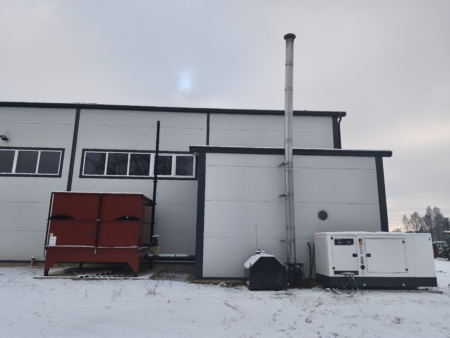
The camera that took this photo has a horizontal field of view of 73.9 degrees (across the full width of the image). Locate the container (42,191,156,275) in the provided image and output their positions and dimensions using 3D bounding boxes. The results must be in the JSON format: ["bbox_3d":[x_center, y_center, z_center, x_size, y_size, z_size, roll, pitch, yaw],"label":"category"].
[{"bbox_3d":[-4.369,2.347,10.880,3.089,2.691,1.872,1,-11,-2],"label":"container"}]

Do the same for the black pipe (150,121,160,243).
[{"bbox_3d":[-2.684,0.403,11.551,0.110,4.735,0.110,1,-11,-2],"label":"black pipe"}]

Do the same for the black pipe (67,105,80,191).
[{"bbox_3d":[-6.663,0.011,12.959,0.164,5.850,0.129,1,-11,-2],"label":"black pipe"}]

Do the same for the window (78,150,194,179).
[{"bbox_3d":[-3.743,-0.167,13.128,5.019,1.252,0.117,1,-11,-2],"label":"window"}]

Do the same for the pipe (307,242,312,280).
[{"bbox_3d":[2.614,2.859,9.279,0.127,1.109,0.094,1,-11,-2],"label":"pipe"}]

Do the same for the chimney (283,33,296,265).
[{"bbox_3d":[2.151,-0.931,9.732,0.363,7.741,0.363,2,-11,-2],"label":"chimney"}]

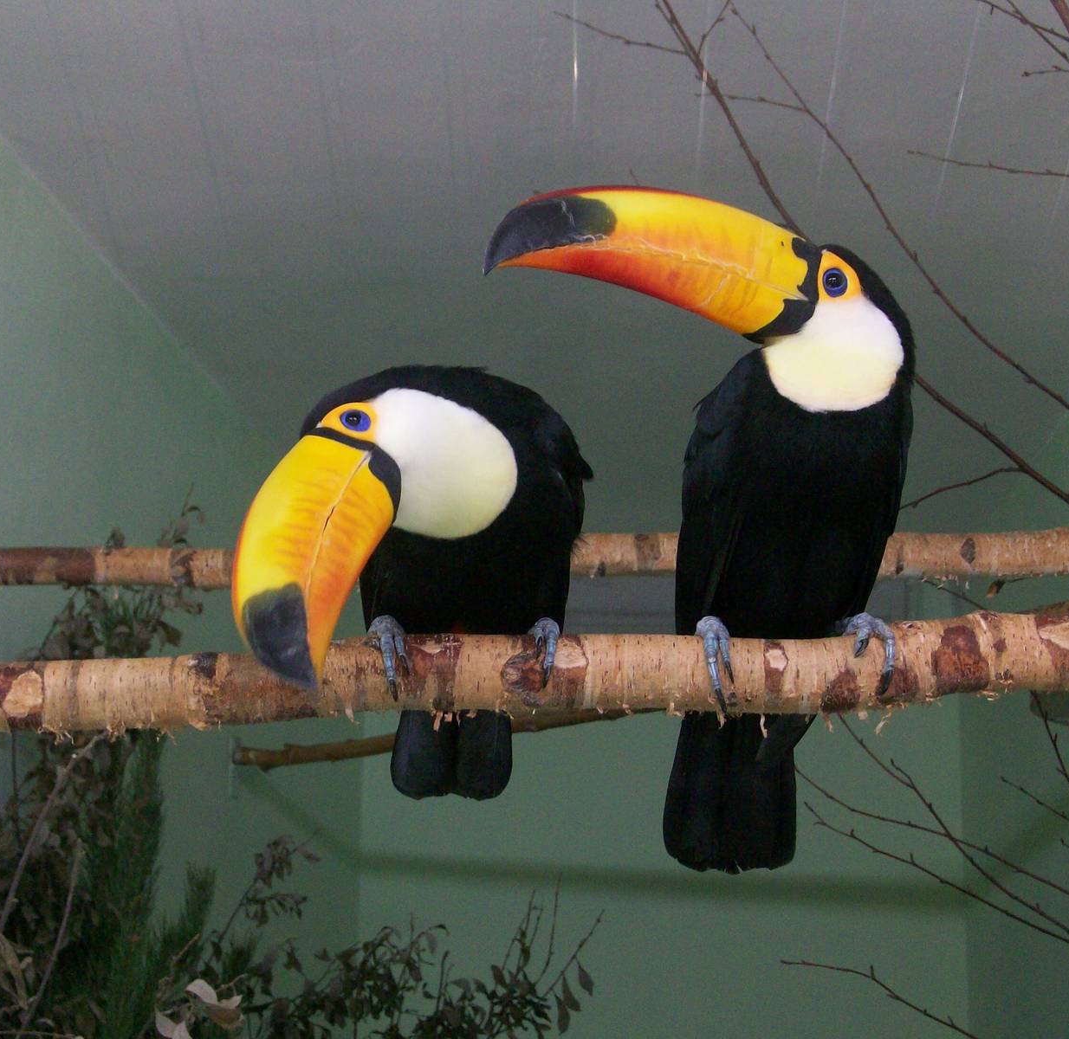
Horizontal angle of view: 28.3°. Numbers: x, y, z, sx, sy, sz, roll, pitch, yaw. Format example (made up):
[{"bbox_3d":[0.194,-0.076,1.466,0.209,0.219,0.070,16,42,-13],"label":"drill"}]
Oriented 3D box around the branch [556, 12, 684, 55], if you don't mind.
[{"bbox_3d":[0.071,-0.413,1.800,0.113,0.010,0.020,17,-12,0],"label":"branch"}]

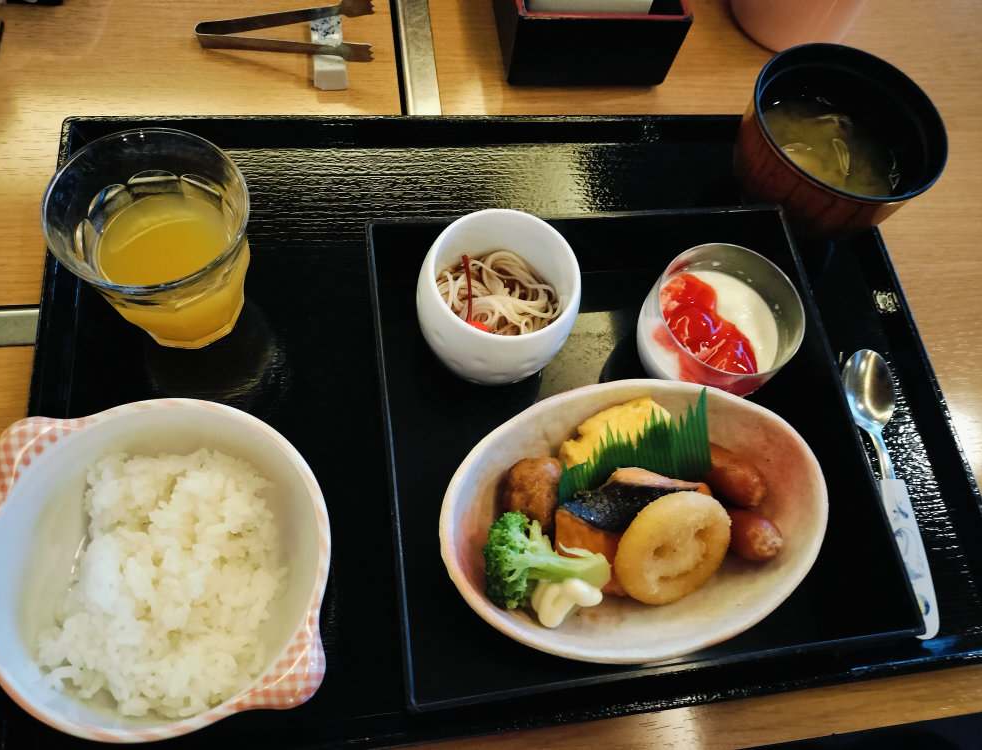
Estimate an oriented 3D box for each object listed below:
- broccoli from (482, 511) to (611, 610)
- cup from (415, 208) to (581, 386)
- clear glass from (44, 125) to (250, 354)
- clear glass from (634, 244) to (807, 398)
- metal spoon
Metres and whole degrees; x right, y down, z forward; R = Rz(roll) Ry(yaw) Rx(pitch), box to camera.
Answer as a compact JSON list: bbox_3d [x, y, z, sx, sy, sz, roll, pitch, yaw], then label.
[{"bbox_3d":[0.025,0.082,0.319,0.056,0.034,0.041,6,67,-5],"label":"broccoli"},{"bbox_3d":[0.002,-0.032,0.355,0.077,0.073,0.077,3,67,-7],"label":"cup"},{"bbox_3d":[-0.149,-0.055,0.342,0.081,0.085,0.081,-4,68,-10],"label":"clear glass"},{"bbox_3d":[0.114,-0.023,0.376,0.073,0.056,0.073,-4,68,-10],"label":"clear glass"},{"bbox_3d":[0.212,0.057,0.384,0.032,0.018,0.157,4,67,-6],"label":"metal spoon"}]

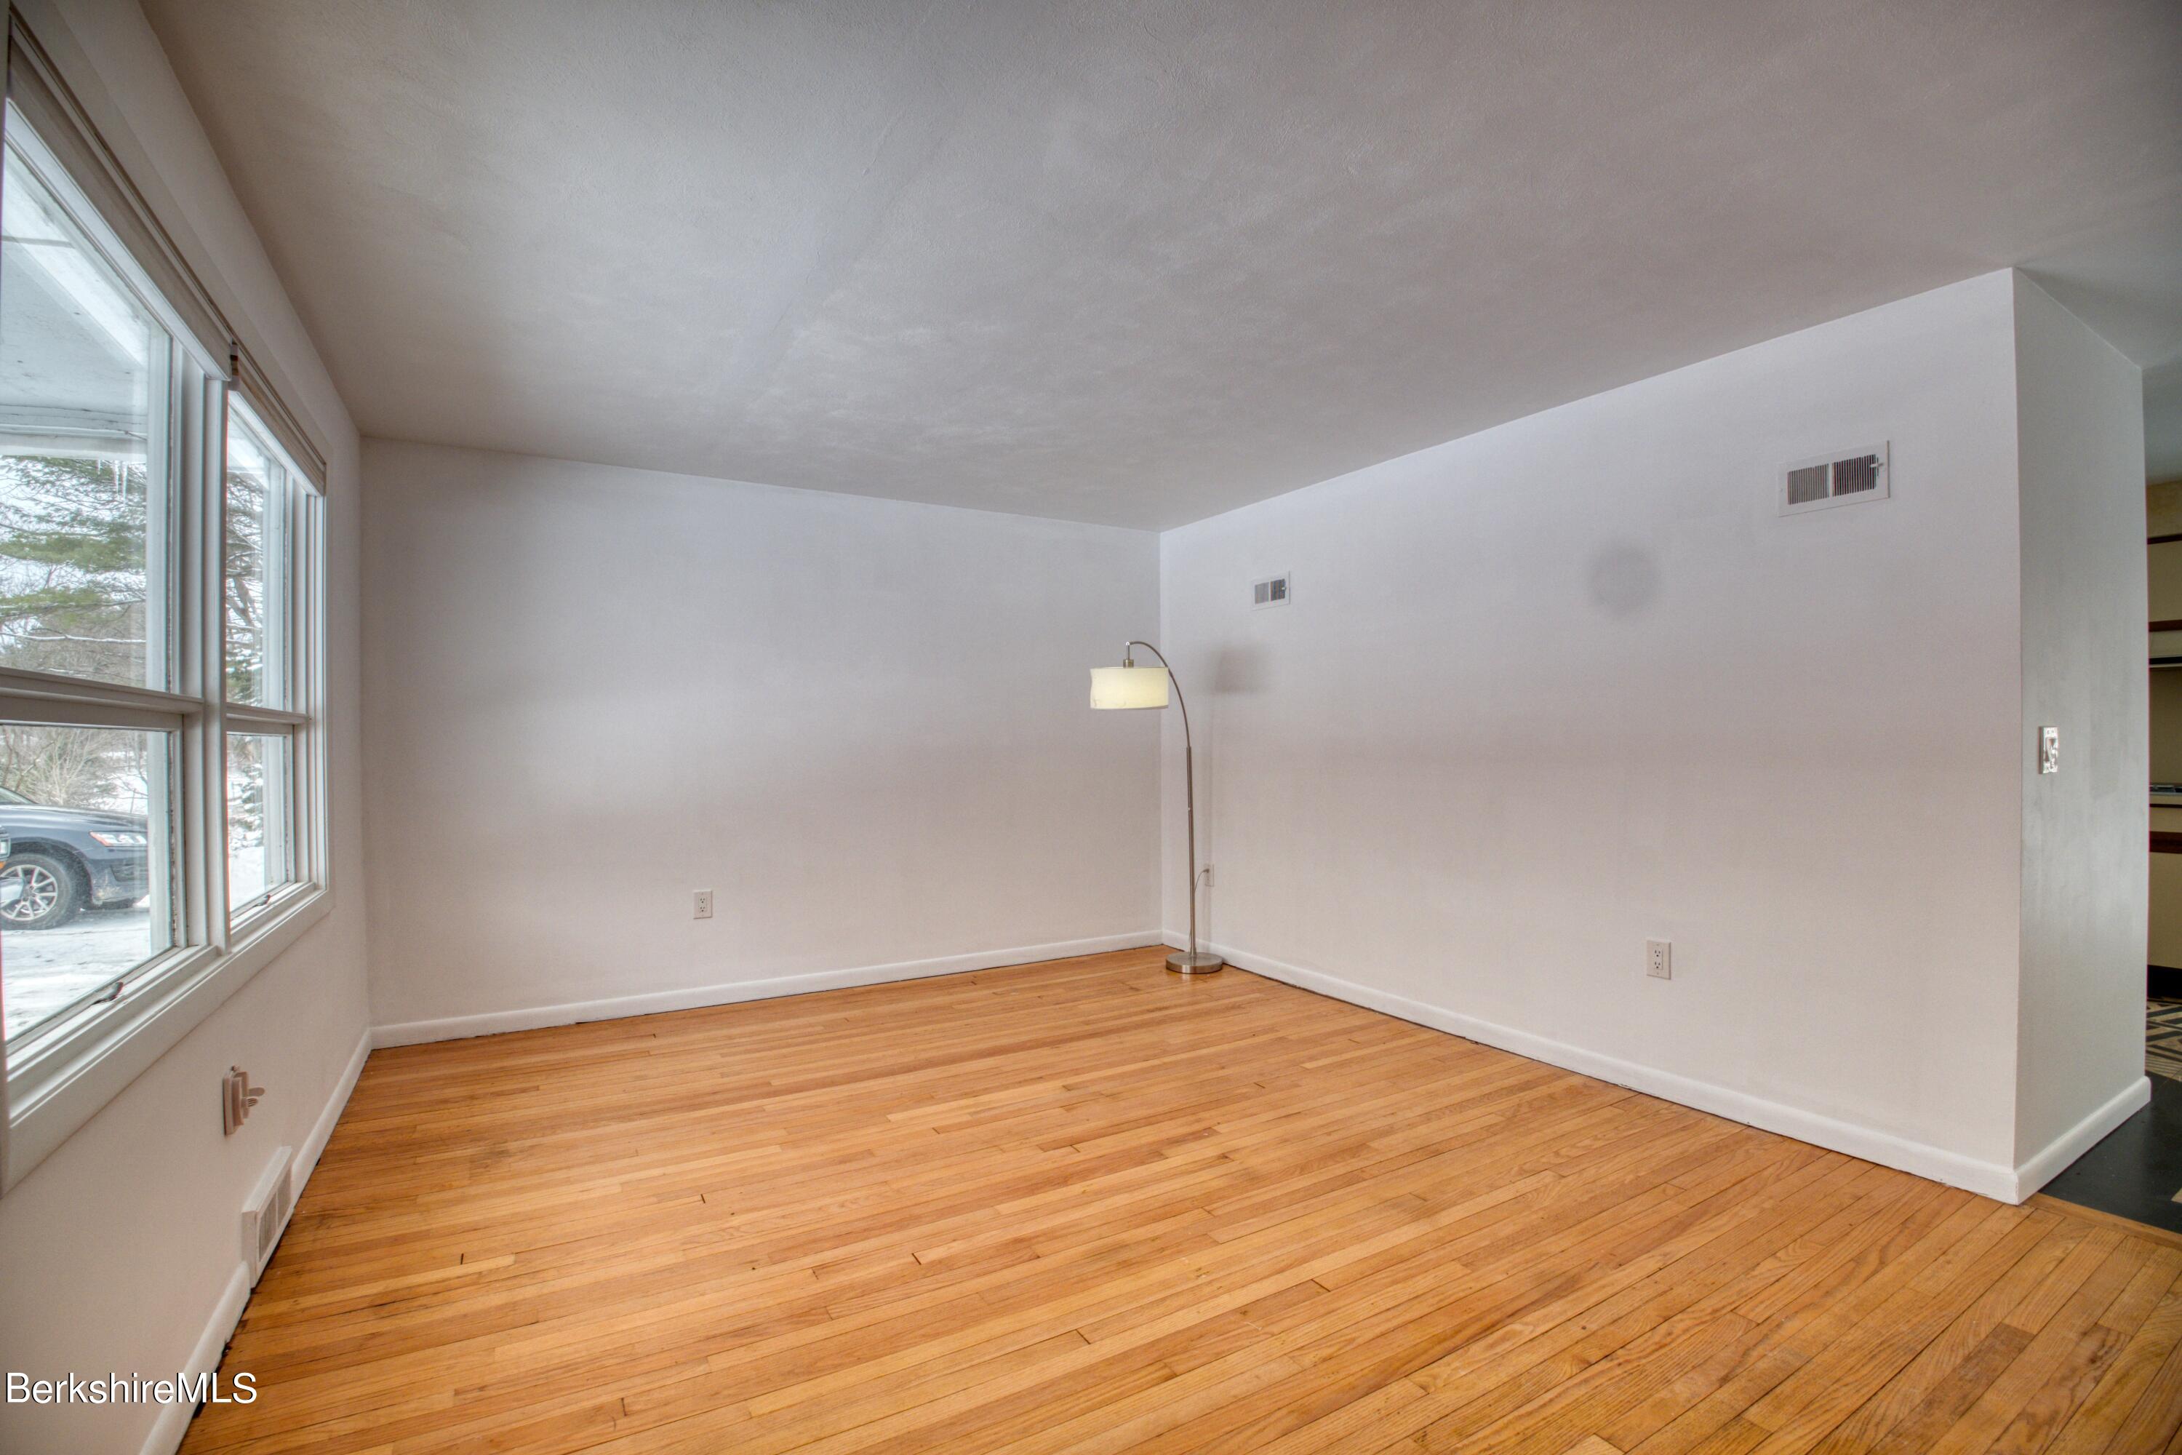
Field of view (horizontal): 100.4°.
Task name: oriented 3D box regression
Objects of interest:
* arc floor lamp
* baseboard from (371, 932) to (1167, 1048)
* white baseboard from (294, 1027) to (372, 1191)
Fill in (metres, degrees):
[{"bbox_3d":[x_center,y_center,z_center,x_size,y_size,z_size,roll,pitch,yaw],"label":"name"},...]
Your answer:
[{"bbox_3d":[0.351,0.420,4.582,0.377,1.681,0.843,0,0,43],"label":"arc floor lamp"},{"bbox_3d":[-1.203,1.226,4.466,3.783,0.083,0.014,0,0,-29],"label":"baseboard"},{"bbox_3d":[-2.485,1.227,2.998,0.014,0.083,1.443,0,0,-32],"label":"white baseboard"}]

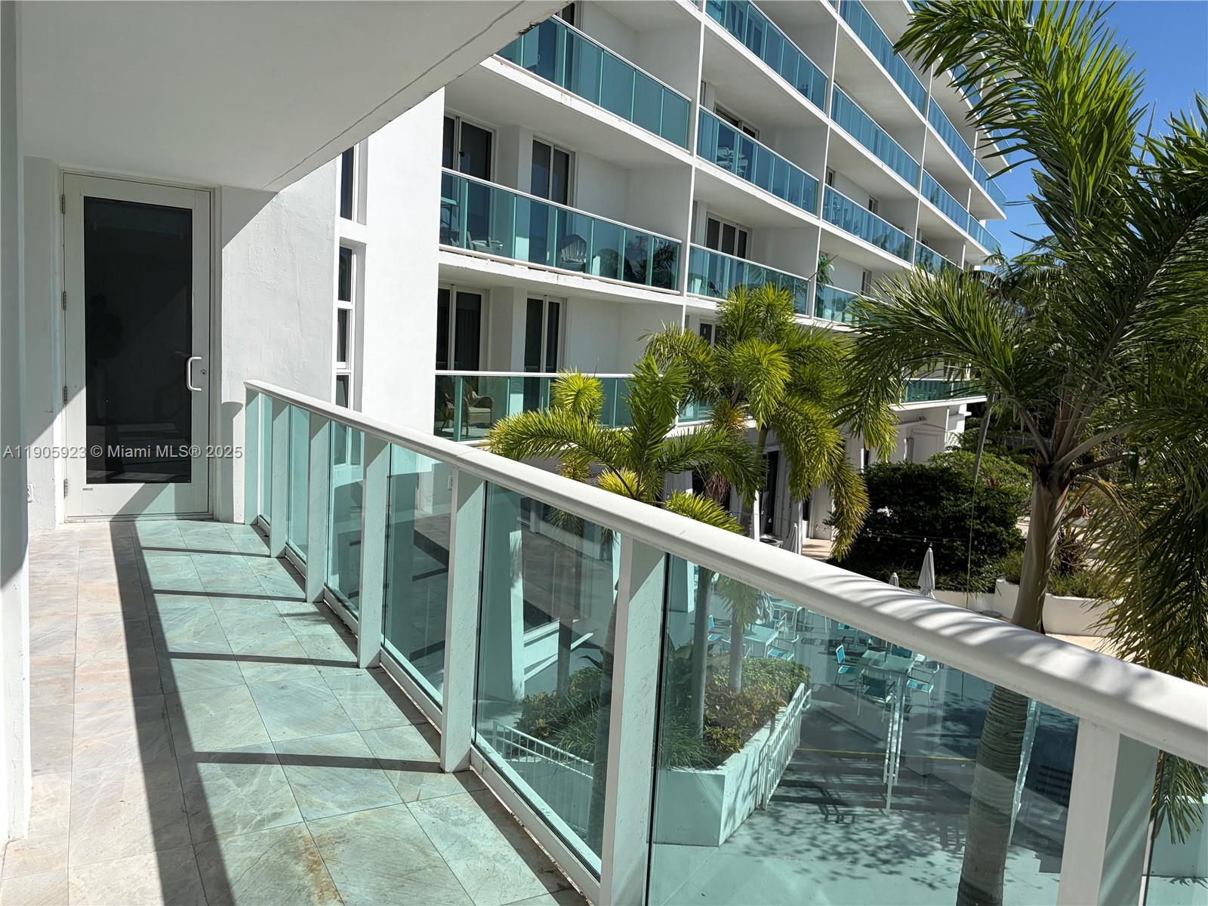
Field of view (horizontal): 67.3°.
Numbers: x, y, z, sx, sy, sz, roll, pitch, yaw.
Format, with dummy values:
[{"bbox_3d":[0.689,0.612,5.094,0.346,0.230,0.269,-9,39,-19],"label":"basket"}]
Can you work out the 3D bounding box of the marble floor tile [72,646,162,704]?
[{"bbox_3d":[-2.027,0.926,3.786,0.307,0.014,0.602,0,7,-30],"label":"marble floor tile"}]

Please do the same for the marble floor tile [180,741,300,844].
[{"bbox_3d":[-1.167,1.072,2.894,0.309,0.010,0.594,0,7,-30],"label":"marble floor tile"}]

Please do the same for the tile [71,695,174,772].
[{"bbox_3d":[-1.732,1.000,3.267,0.307,0.014,0.602,0,7,-30],"label":"tile"}]

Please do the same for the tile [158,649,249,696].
[{"bbox_3d":[-1.760,0.927,3.938,0.308,0.014,0.602,0,7,-30],"label":"tile"}]

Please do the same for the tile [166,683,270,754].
[{"bbox_3d":[-1.460,1.000,3.413,0.309,0.010,0.604,0,7,-30],"label":"tile"}]

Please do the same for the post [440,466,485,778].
[{"bbox_3d":[-0.483,0.561,3.078,0.089,1.049,0.058,0,7,-30],"label":"post"}]

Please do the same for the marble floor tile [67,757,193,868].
[{"bbox_3d":[-1.436,1.072,2.742,0.306,0.010,0.594,0,7,-30],"label":"marble floor tile"}]

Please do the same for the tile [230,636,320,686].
[{"bbox_3d":[-1.487,0.928,4.083,0.302,0.010,0.592,0,7,-30],"label":"tile"}]

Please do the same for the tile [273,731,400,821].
[{"bbox_3d":[-0.903,1.078,3.052,0.305,0.014,0.602,0,7,-30],"label":"tile"}]

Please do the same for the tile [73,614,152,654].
[{"bbox_3d":[-2.314,0.855,4.292,0.306,0.010,0.592,0,7,-30],"label":"tile"}]

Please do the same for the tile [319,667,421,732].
[{"bbox_3d":[-0.945,1.004,3.715,0.278,0.014,0.602,0,7,-30],"label":"tile"}]

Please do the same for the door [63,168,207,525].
[{"bbox_3d":[-3.438,-0.748,6.721,0.938,2.436,0.050,0,7,-30],"label":"door"}]

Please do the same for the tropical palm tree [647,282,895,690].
[{"bbox_3d":[2.660,0.723,15.361,4.000,6.850,4.000,5,6,10],"label":"tropical palm tree"}]

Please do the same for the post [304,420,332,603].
[{"bbox_3d":[-1.565,0.297,4.963,0.091,1.049,0.060,0,7,-30],"label":"post"}]

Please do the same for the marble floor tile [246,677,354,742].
[{"bbox_3d":[-1.193,1.000,3.565,0.302,0.010,0.604,0,7,-30],"label":"marble floor tile"}]

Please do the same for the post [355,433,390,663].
[{"bbox_3d":[-1.022,0.427,4.048,0.110,1.050,0.048,0,7,-30],"label":"post"}]

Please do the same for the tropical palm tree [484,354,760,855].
[{"bbox_3d":[0.081,2.085,10.940,3.200,6.350,3.200,4,6,1],"label":"tropical palm tree"}]

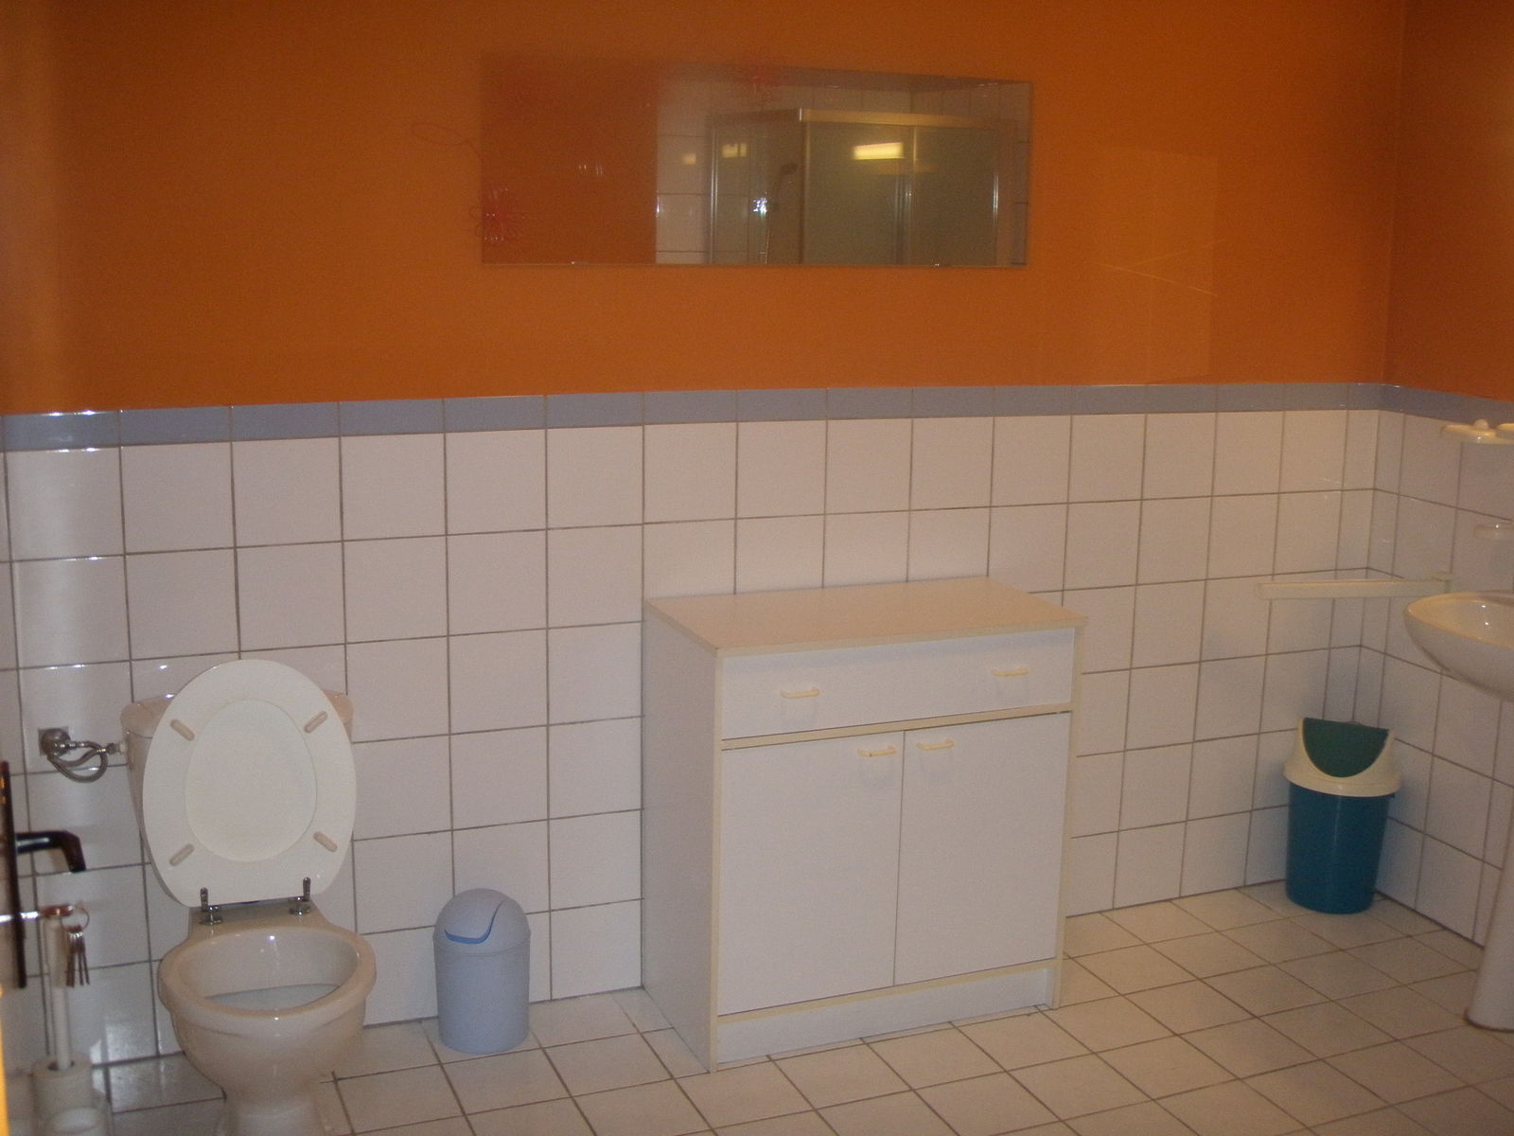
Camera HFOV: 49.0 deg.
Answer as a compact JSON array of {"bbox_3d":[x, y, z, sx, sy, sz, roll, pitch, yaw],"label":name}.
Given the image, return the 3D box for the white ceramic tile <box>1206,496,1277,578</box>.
[{"bbox_3d":[1.151,-0.073,3.937,0.200,0.200,0.010,-4,12,-22],"label":"white ceramic tile"}]

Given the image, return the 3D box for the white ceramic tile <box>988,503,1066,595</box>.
[{"bbox_3d":[0.603,-0.040,3.713,0.199,0.199,0.010,-4,12,-22],"label":"white ceramic tile"}]

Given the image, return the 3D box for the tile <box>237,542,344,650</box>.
[{"bbox_3d":[-0.872,0.054,3.113,0.200,0.200,0.010,-4,12,-22],"label":"tile"}]

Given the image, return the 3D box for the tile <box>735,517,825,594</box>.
[{"bbox_3d":[0.047,-0.005,3.490,0.199,0.199,0.010,-4,12,-22],"label":"tile"}]

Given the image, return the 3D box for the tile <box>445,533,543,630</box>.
[{"bbox_3d":[-0.511,0.031,3.269,0.198,0.198,0.010,-4,13,-22],"label":"tile"}]

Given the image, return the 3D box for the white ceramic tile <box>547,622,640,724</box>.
[{"bbox_3d":[-0.330,0.216,3.384,0.198,0.198,0.010,-4,13,-22],"label":"white ceramic tile"}]

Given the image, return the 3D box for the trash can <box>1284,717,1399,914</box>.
[{"bbox_3d":[1.414,0.589,4.043,0.272,0.460,0.272,7,13,29],"label":"trash can"}]

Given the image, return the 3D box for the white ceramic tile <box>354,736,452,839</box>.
[{"bbox_3d":[-0.701,0.433,3.283,0.199,0.199,0.010,-4,12,-22],"label":"white ceramic tile"}]

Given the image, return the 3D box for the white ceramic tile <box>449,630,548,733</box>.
[{"bbox_3d":[-0.515,0.227,3.316,0.199,0.199,0.010,-4,12,-22],"label":"white ceramic tile"}]

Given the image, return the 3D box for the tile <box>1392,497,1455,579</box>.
[{"bbox_3d":[1.574,-0.059,3.916,0.010,0.200,0.200,-3,12,-21],"label":"tile"}]

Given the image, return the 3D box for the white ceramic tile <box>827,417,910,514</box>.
[{"bbox_3d":[0.237,-0.214,3.526,0.198,0.198,0.010,-4,12,-22],"label":"white ceramic tile"}]

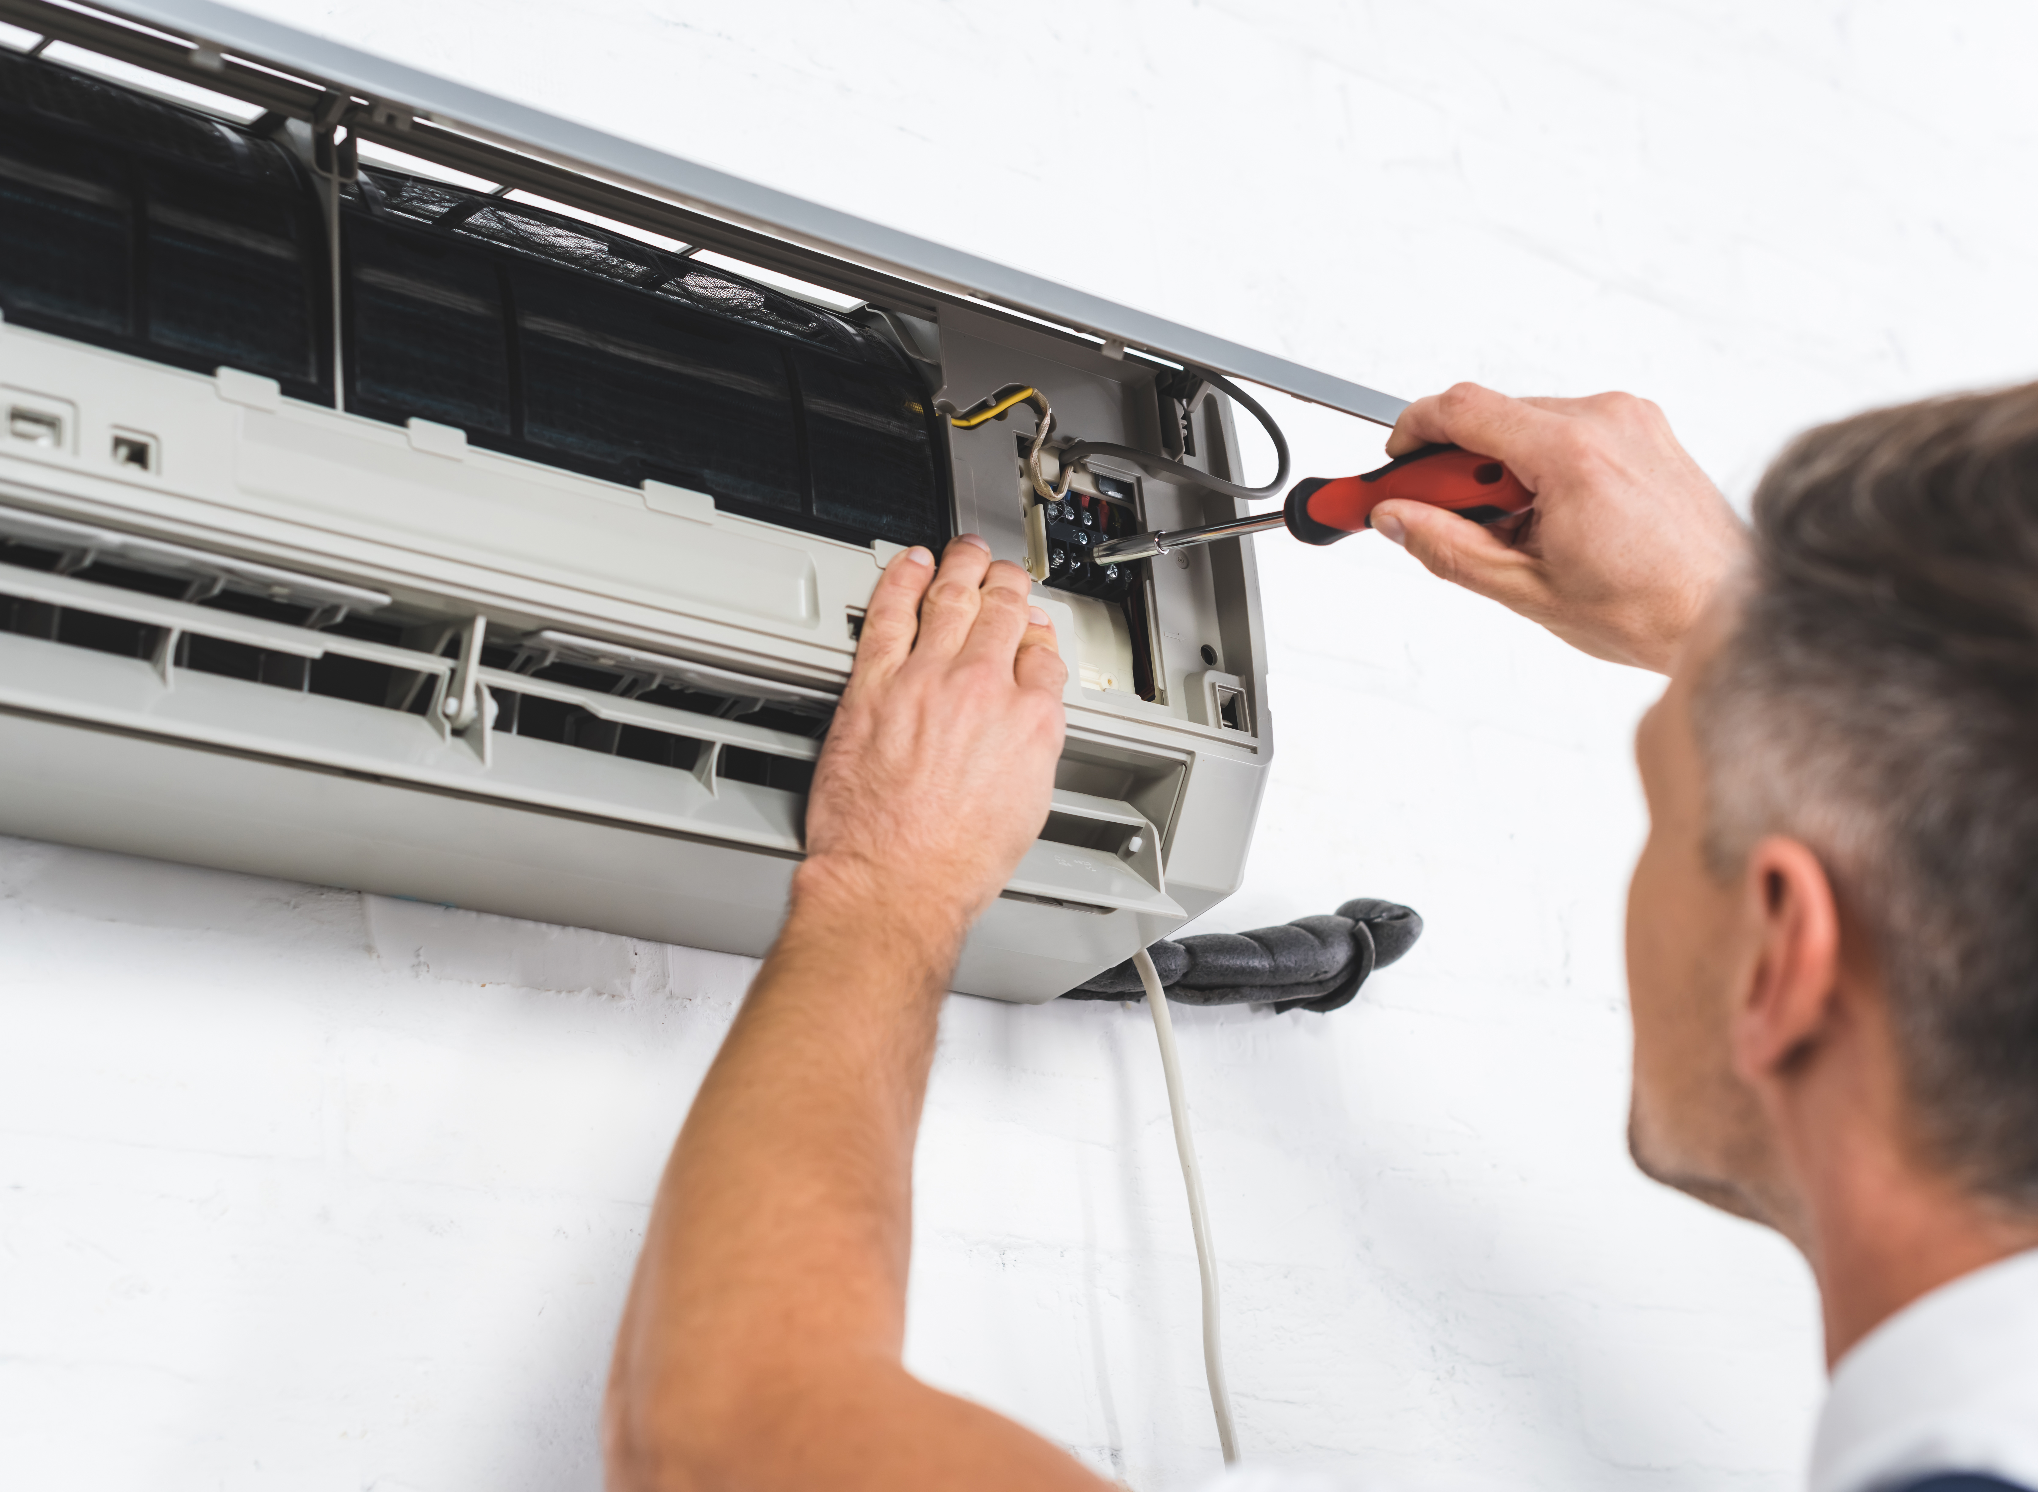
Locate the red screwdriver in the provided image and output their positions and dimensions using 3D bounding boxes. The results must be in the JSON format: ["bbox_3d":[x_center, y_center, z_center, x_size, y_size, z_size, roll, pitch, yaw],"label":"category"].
[{"bbox_3d":[0.109,-0.085,1.190,0.218,0.029,0.029,-6,-17,44],"label":"red screwdriver"}]

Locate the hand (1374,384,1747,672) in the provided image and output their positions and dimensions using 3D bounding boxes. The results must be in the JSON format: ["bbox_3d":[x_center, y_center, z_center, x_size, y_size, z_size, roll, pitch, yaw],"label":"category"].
[{"bbox_3d":[0.199,-0.082,1.130,0.143,0.083,0.080,27,5,18],"label":"hand"}]

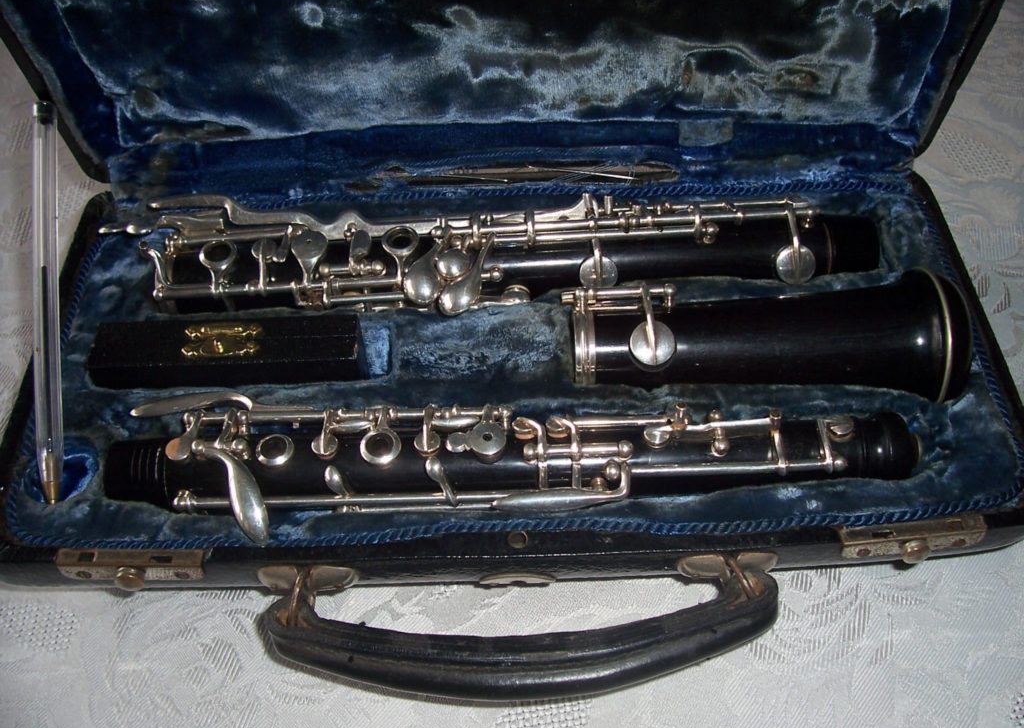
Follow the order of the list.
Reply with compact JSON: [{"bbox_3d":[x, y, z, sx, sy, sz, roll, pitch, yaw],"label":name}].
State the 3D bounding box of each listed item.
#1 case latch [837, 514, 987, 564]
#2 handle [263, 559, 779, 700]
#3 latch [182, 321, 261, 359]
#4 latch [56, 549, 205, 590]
[{"bbox_3d":[0.114,0.051,0.286,0.041,0.009,0.010,-3,51,-2],"label":"case latch"},{"bbox_3d":[0.003,0.075,0.283,0.145,0.018,0.035,-1,51,0],"label":"handle"},{"bbox_3d":[-0.096,-0.009,0.332,0.025,0.004,0.014,-1,51,0],"label":"latch"},{"bbox_3d":[-0.107,0.059,0.284,0.041,0.009,0.010,-1,51,0],"label":"latch"}]

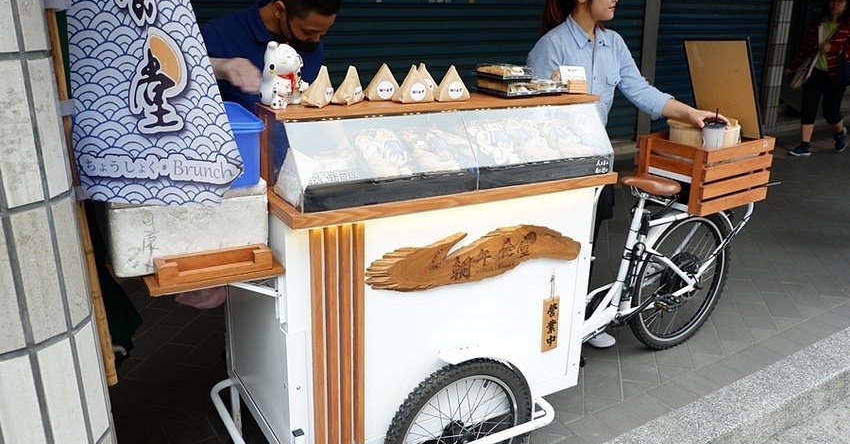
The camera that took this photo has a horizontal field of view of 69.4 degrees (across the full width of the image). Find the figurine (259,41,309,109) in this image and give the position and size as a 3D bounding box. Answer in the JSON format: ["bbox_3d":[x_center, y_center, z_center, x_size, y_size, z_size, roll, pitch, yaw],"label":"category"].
[{"bbox_3d":[-0.352,-0.364,1.525,0.110,0.160,0.103,-13,22,-39],"label":"figurine"}]

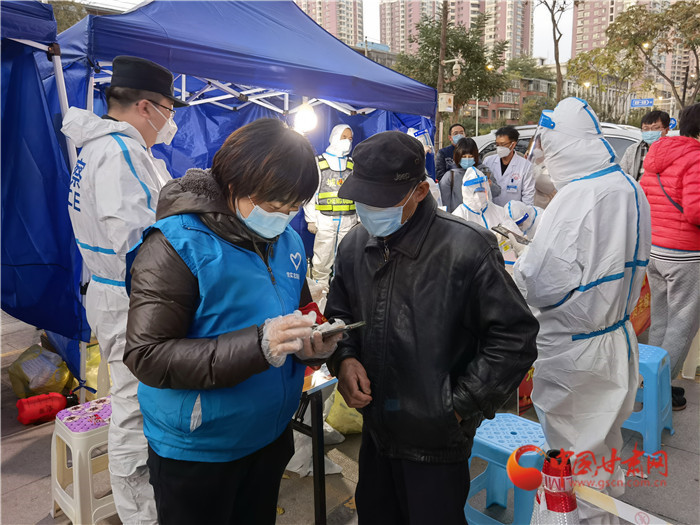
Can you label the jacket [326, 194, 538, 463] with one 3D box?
[{"bbox_3d":[0.213,0.147,1.410,0.380,0.660,0.540,-12,15,-42],"label":"jacket"}]

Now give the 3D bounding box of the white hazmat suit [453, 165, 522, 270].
[{"bbox_3d":[0.826,0.142,3.187,0.600,1.380,0.750,-4,11,-12],"label":"white hazmat suit"}]

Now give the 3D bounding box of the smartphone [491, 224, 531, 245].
[{"bbox_3d":[0.632,-0.108,2.116,0.160,0.009,0.075,29,25,22],"label":"smartphone"}]

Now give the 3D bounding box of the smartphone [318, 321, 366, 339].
[{"bbox_3d":[-0.028,0.145,1.150,0.160,0.009,0.075,-24,-2,26],"label":"smartphone"}]

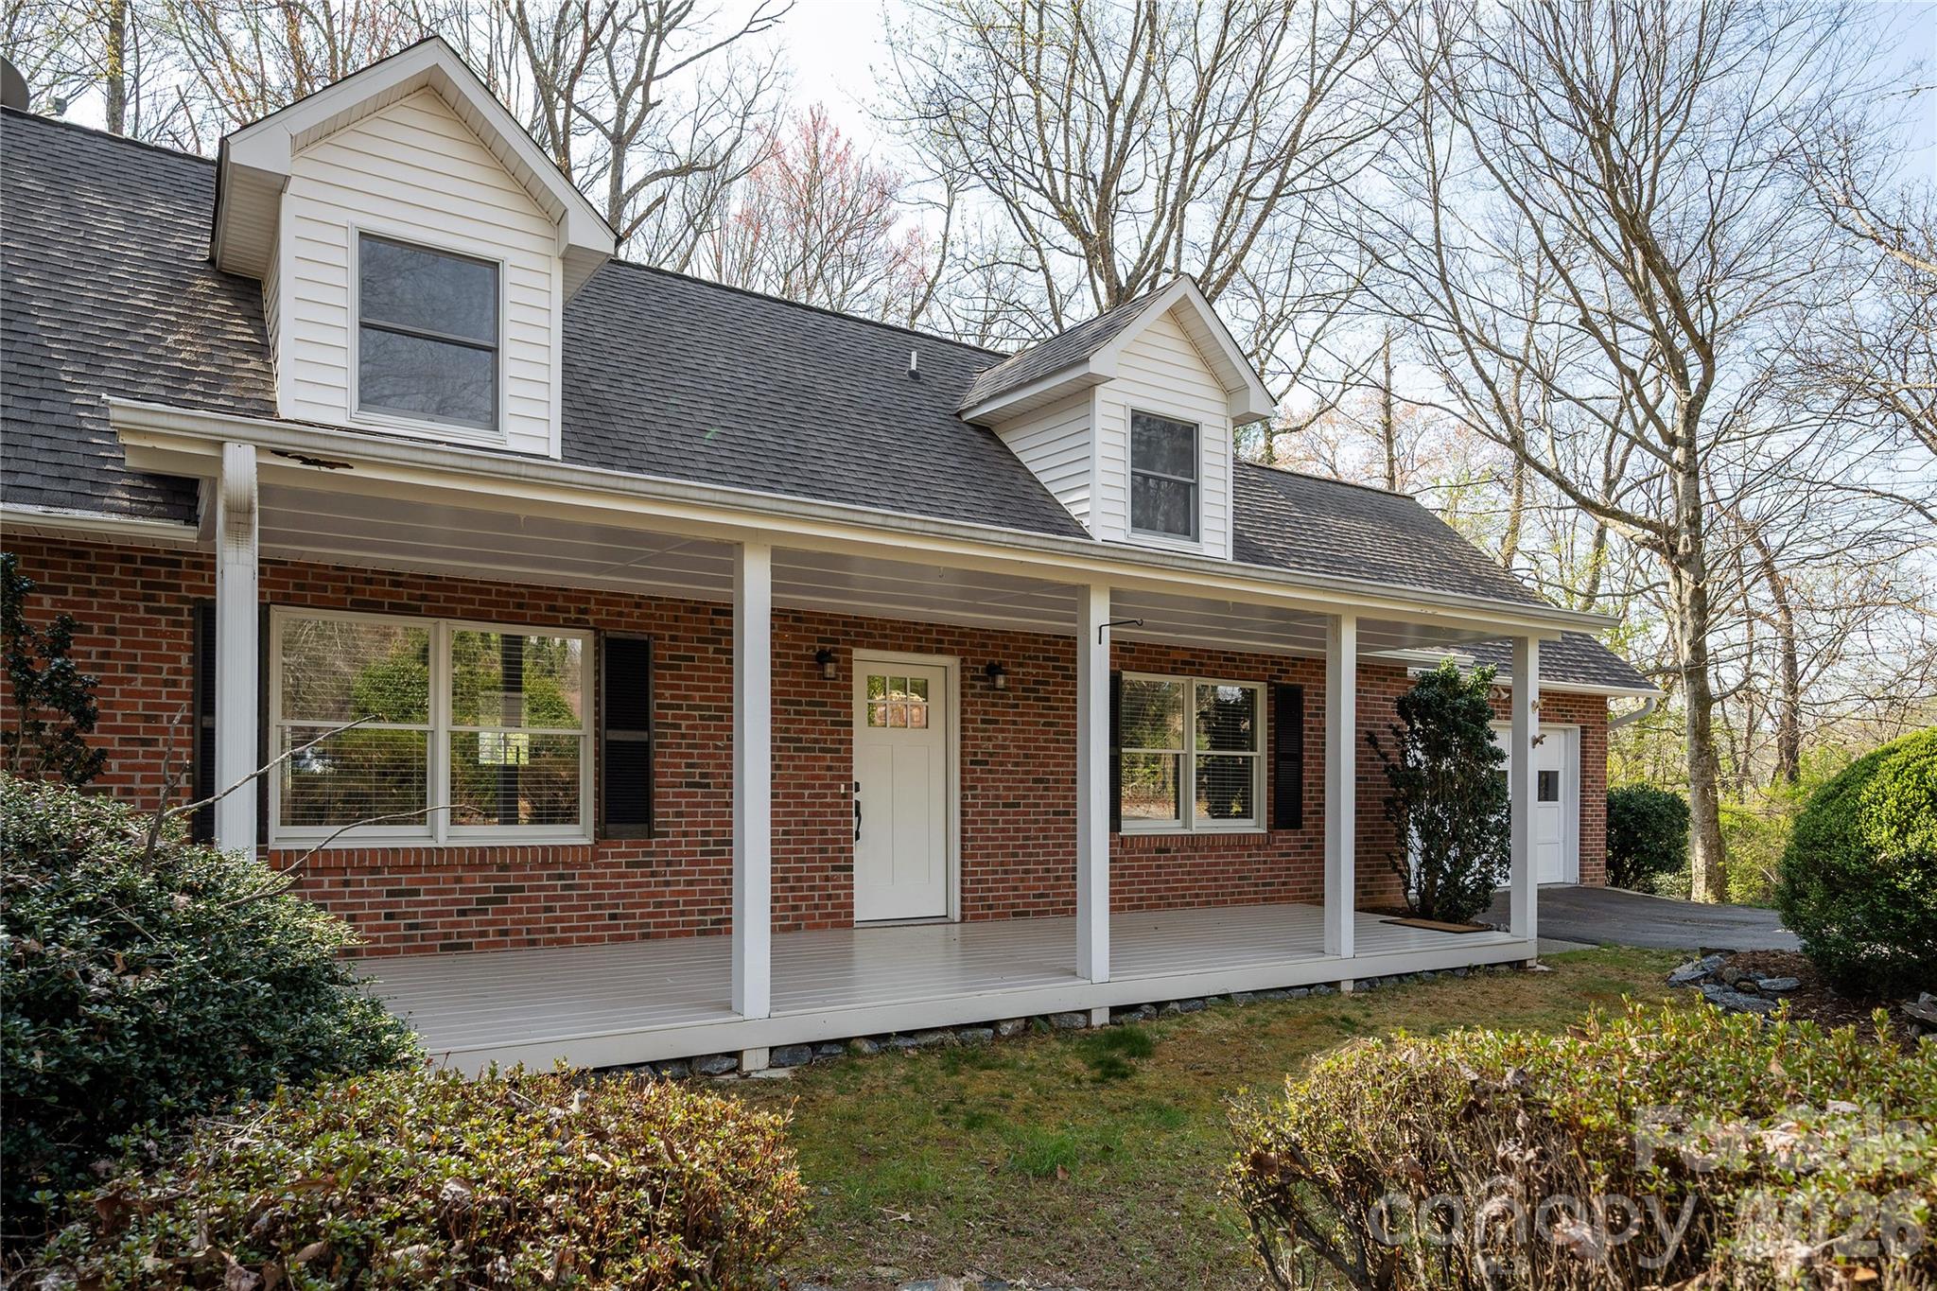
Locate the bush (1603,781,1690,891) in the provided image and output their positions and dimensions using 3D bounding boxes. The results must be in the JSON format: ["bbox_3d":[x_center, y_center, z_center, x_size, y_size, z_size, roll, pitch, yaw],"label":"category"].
[{"bbox_3d":[9.690,2.760,15.600,1.500,1.550,1.450,4,-5,-29],"label":"bush"}]

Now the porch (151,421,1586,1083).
[{"bbox_3d":[0.160,0.920,7.070,8.700,2.720,2.850,4,-5,-29],"label":"porch"}]

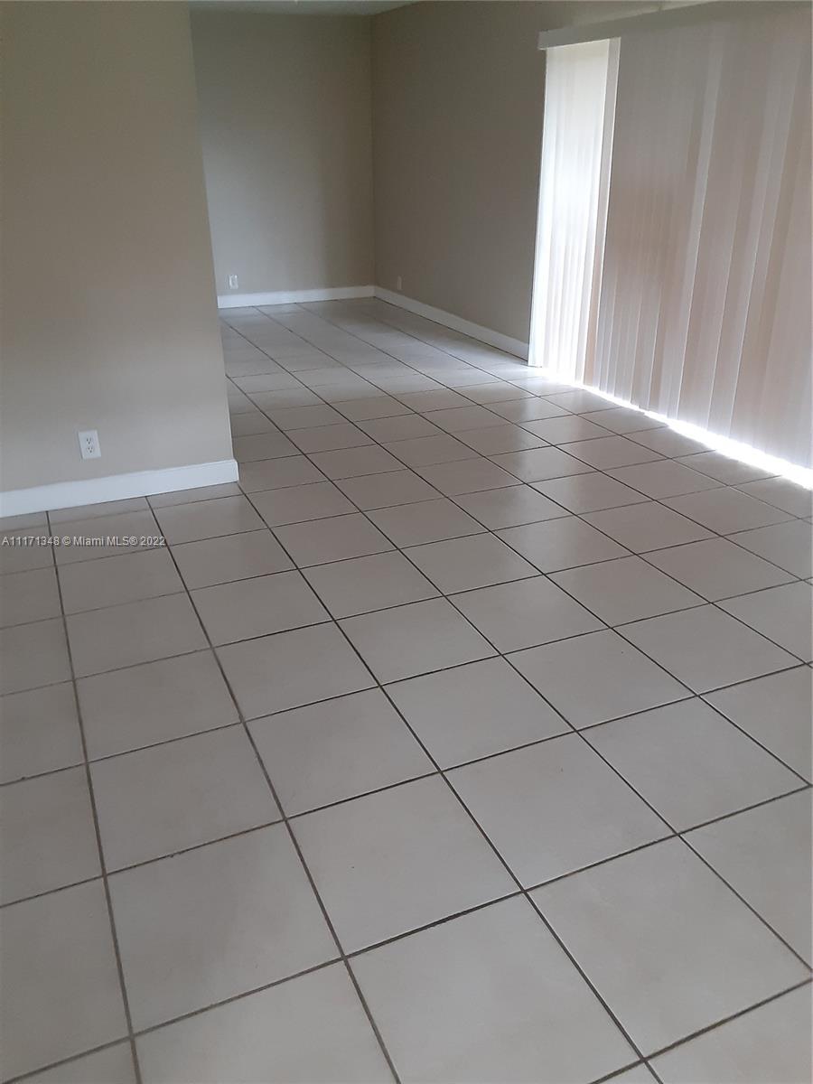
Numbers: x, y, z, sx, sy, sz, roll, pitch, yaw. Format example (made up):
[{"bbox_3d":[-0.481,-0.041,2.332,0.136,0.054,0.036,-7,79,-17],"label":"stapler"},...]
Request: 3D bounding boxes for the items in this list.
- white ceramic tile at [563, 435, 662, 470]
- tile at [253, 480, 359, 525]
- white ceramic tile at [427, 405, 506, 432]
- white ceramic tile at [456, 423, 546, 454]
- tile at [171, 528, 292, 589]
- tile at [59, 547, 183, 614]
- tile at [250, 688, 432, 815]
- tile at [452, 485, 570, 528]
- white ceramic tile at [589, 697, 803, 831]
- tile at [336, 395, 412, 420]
[{"bbox_3d":[1.034,-0.452,4.299,0.401,0.010,0.401,-11,27,-21],"label":"white ceramic tile"},{"bbox_3d":[-0.461,-0.168,3.714,0.396,0.010,0.396,-11,27,-21],"label":"tile"},{"bbox_3d":[0.337,-0.698,4.827,0.401,0.010,0.401,-11,27,-21],"label":"white ceramic tile"},{"bbox_3d":[0.494,-0.543,4.500,0.402,0.010,0.402,-11,28,-21],"label":"white ceramic tile"},{"bbox_3d":[-0.669,0.063,3.232,0.396,0.010,0.396,-11,27,-21],"label":"tile"},{"bbox_3d":[-1.038,0.137,3.090,0.401,0.010,0.401,-11,27,-21],"label":"tile"},{"bbox_3d":[-0.181,0.542,2.233,0.402,0.010,0.402,-11,28,-21],"label":"tile"},{"bbox_3d":[0.448,-0.152,3.683,0.402,0.010,0.402,-11,28,-21],"label":"tile"},{"bbox_3d":[0.726,0.557,2.180,0.396,0.010,0.396,-11,27,-21],"label":"white ceramic tile"},{"bbox_3d":[-0.201,-0.782,5.005,0.398,0.010,0.398,-11,27,-21],"label":"tile"}]

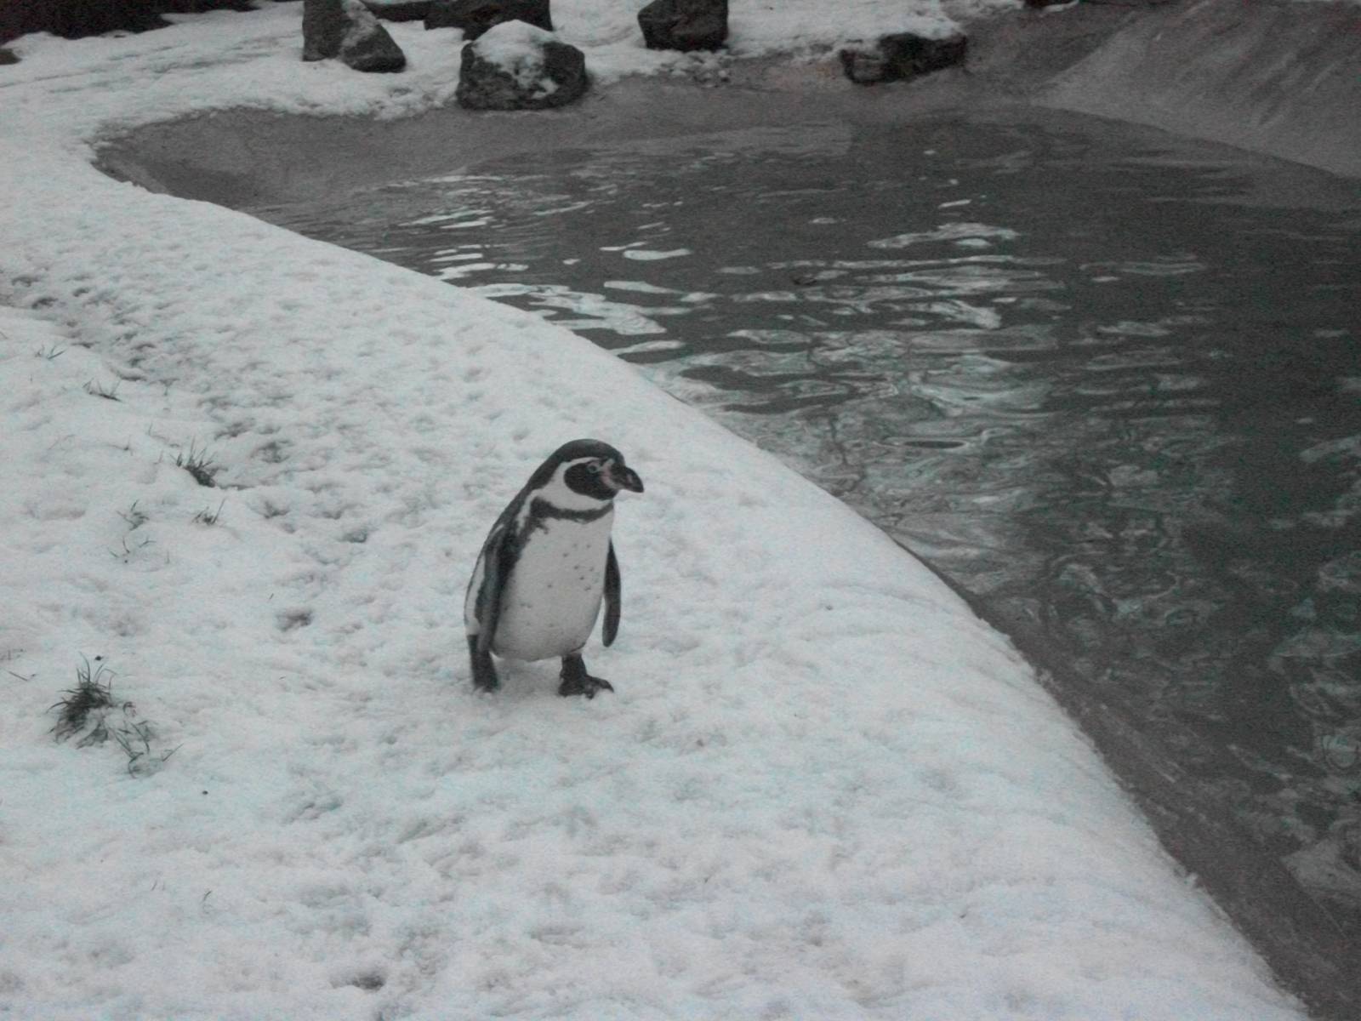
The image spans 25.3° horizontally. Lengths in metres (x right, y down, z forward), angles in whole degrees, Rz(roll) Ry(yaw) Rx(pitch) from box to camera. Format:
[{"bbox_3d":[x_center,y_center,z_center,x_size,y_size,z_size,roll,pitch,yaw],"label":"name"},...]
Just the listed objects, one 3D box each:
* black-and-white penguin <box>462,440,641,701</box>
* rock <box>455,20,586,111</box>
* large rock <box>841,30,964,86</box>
[{"bbox_3d":[-0.250,0.112,6.000,0.280,0.520,0.310,-12,19,-40],"label":"black-and-white penguin"},{"bbox_3d":[-0.865,-2.420,16.400,0.690,0.460,0.560,0,14,0],"label":"rock"},{"bbox_3d":[1.300,-2.645,17.600,0.710,0.280,0.460,-3,14,-12],"label":"large rock"}]

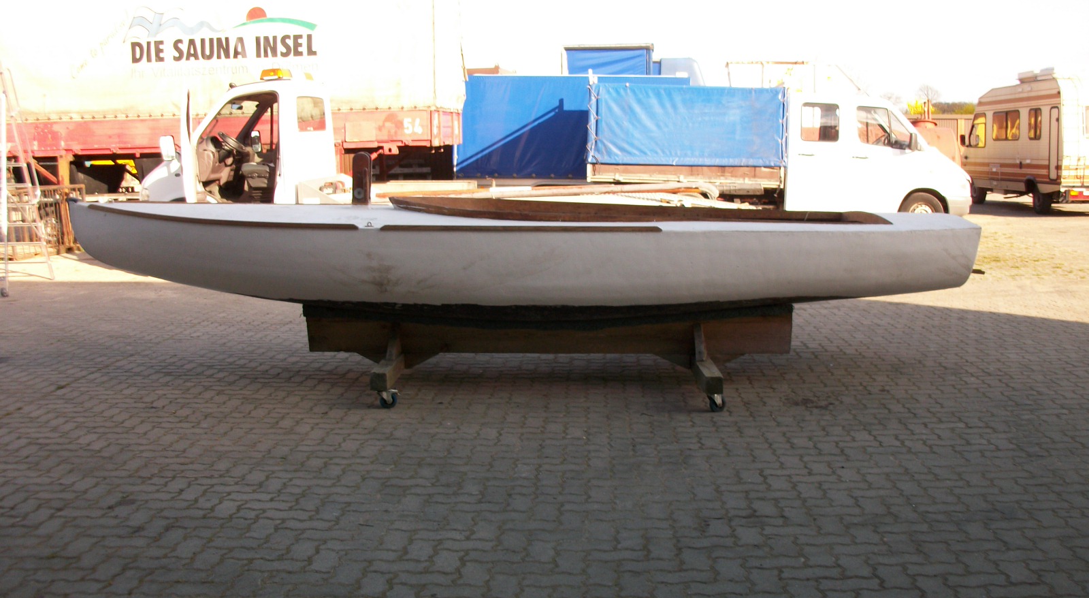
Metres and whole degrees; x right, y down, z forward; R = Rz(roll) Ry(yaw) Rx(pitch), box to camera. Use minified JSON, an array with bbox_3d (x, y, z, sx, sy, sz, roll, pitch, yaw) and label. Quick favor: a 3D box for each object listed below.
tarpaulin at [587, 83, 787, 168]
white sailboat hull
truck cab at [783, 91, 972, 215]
[{"bbox_3d":[2.330,-2.900,18.500,3.200,1.320,2.000,0,8,4],"label":"tarpaulin"},{"bbox_3d":[-0.290,-0.280,6.700,5.560,0.780,1.720,0,8,5],"label":"white sailboat hull"},{"bbox_3d":[5.520,-2.340,18.200,3.120,2.170,1.970,0,8,4],"label":"truck cab"}]

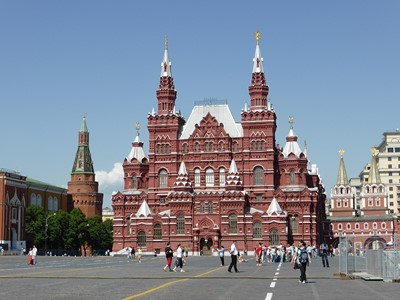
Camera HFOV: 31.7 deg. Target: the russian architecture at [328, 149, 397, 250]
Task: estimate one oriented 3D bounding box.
[{"bbox_3d":[57.736,19.247,254.543,25.000,37.500,12.000,-2,-8,14],"label":"russian architecture"}]

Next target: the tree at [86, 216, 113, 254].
[{"bbox_3d":[-31.179,27.124,222.814,9.500,12.000,9.000,0,-8,0],"label":"tree"}]

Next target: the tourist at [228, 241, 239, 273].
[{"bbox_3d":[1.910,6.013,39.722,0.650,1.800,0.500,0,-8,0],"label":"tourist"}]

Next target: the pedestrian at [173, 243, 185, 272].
[{"bbox_3d":[-1.183,6.191,40.411,0.650,1.640,0.500,0,-8,0],"label":"pedestrian"}]

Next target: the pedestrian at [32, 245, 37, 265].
[{"bbox_3d":[-14.747,9.429,63.119,0.520,1.750,0.380,-4,-9,25],"label":"pedestrian"}]

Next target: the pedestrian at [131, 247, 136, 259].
[{"bbox_3d":[-9.528,14.790,101.115,0.500,1.700,0.400,0,-8,0],"label":"pedestrian"}]

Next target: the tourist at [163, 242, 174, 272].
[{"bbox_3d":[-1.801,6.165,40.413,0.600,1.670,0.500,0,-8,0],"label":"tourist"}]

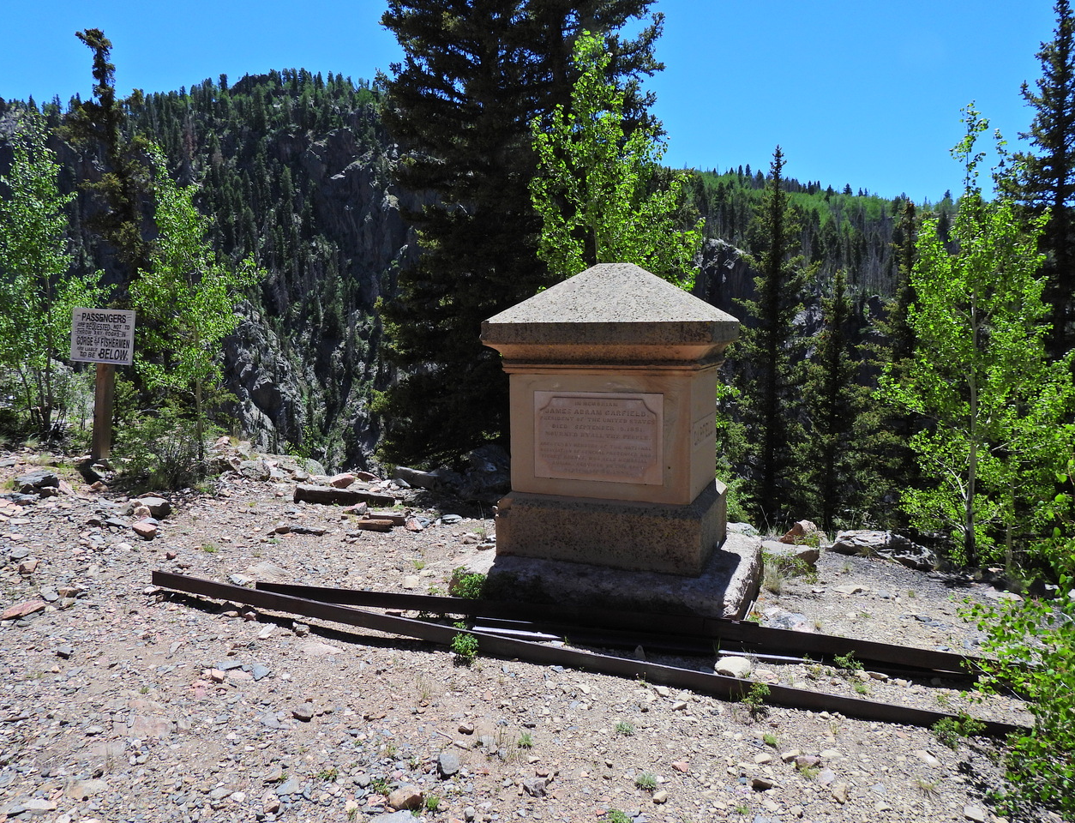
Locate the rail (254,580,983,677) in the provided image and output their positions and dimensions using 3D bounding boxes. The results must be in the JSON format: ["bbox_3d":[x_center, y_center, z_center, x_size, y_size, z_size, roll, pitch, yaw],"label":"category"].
[{"bbox_3d":[0.249,1.454,5.356,5.083,0.140,0.180,1,6,17],"label":"rail"}]

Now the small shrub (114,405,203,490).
[{"bbox_3d":[-5.543,0.477,11.070,1.150,1.120,1.000,-3,6,-27],"label":"small shrub"}]

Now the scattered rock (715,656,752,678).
[{"bbox_3d":[1.217,1.582,4.722,0.225,0.100,0.150,1,6,15],"label":"scattered rock"}]

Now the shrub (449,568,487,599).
[{"bbox_3d":[-0.563,1.377,6.178,0.280,0.240,0.240,-1,6,-5],"label":"shrub"}]

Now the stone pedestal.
[{"bbox_3d":[0.672,-0.041,6.237,1.692,2.281,1.495,2,6,22],"label":"stone pedestal"}]

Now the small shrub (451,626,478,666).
[{"bbox_3d":[-0.483,1.510,4.991,0.170,0.210,0.160,-1,6,-6],"label":"small shrub"}]

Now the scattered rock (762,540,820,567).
[{"bbox_3d":[2.338,1.314,6.988,0.520,0.170,0.330,2,6,19],"label":"scattered rock"}]

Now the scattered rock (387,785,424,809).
[{"bbox_3d":[-0.602,1.733,3.446,0.150,0.075,0.105,-1,6,-11],"label":"scattered rock"}]

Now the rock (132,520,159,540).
[{"bbox_3d":[-4.156,1.265,8.052,0.265,0.135,0.220,-3,6,-28],"label":"rock"}]

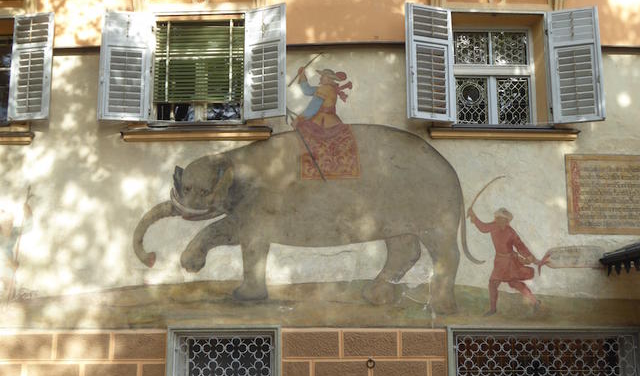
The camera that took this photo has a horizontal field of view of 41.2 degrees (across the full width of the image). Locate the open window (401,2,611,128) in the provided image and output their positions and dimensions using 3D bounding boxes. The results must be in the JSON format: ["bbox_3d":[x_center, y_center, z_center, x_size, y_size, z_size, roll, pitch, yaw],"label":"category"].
[{"bbox_3d":[2.023,-1.358,9.458,2.125,1.357,0.366,0,-10,-2],"label":"open window"}]

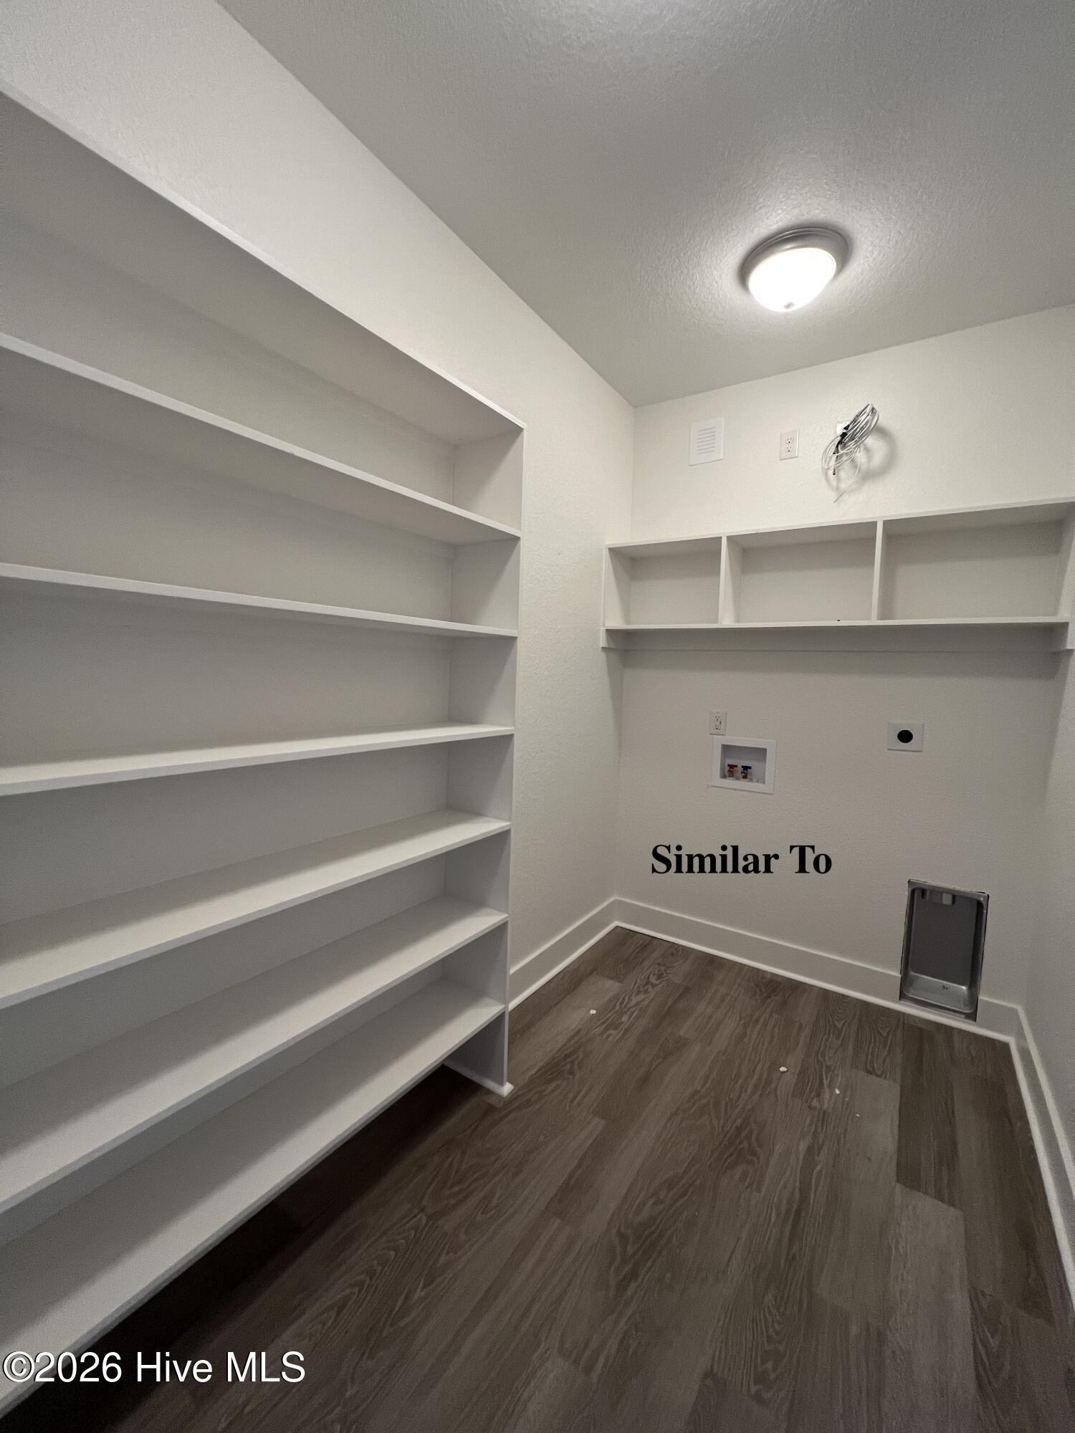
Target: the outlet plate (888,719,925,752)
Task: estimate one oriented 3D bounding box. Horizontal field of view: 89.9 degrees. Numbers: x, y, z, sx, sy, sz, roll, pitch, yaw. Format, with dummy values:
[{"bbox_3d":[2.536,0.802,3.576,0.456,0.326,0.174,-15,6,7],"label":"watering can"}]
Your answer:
[{"bbox_3d":[1.511,0.086,2.209,0.118,0.115,0.012,5,5,31],"label":"outlet plate"}]

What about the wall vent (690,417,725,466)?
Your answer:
[{"bbox_3d":[0.801,-1.305,2.555,0.157,0.190,0.015,5,5,31],"label":"wall vent"}]

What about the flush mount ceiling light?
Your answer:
[{"bbox_3d":[0.828,-1.409,1.757,0.322,0.125,0.322,5,5,31],"label":"flush mount ceiling light"}]

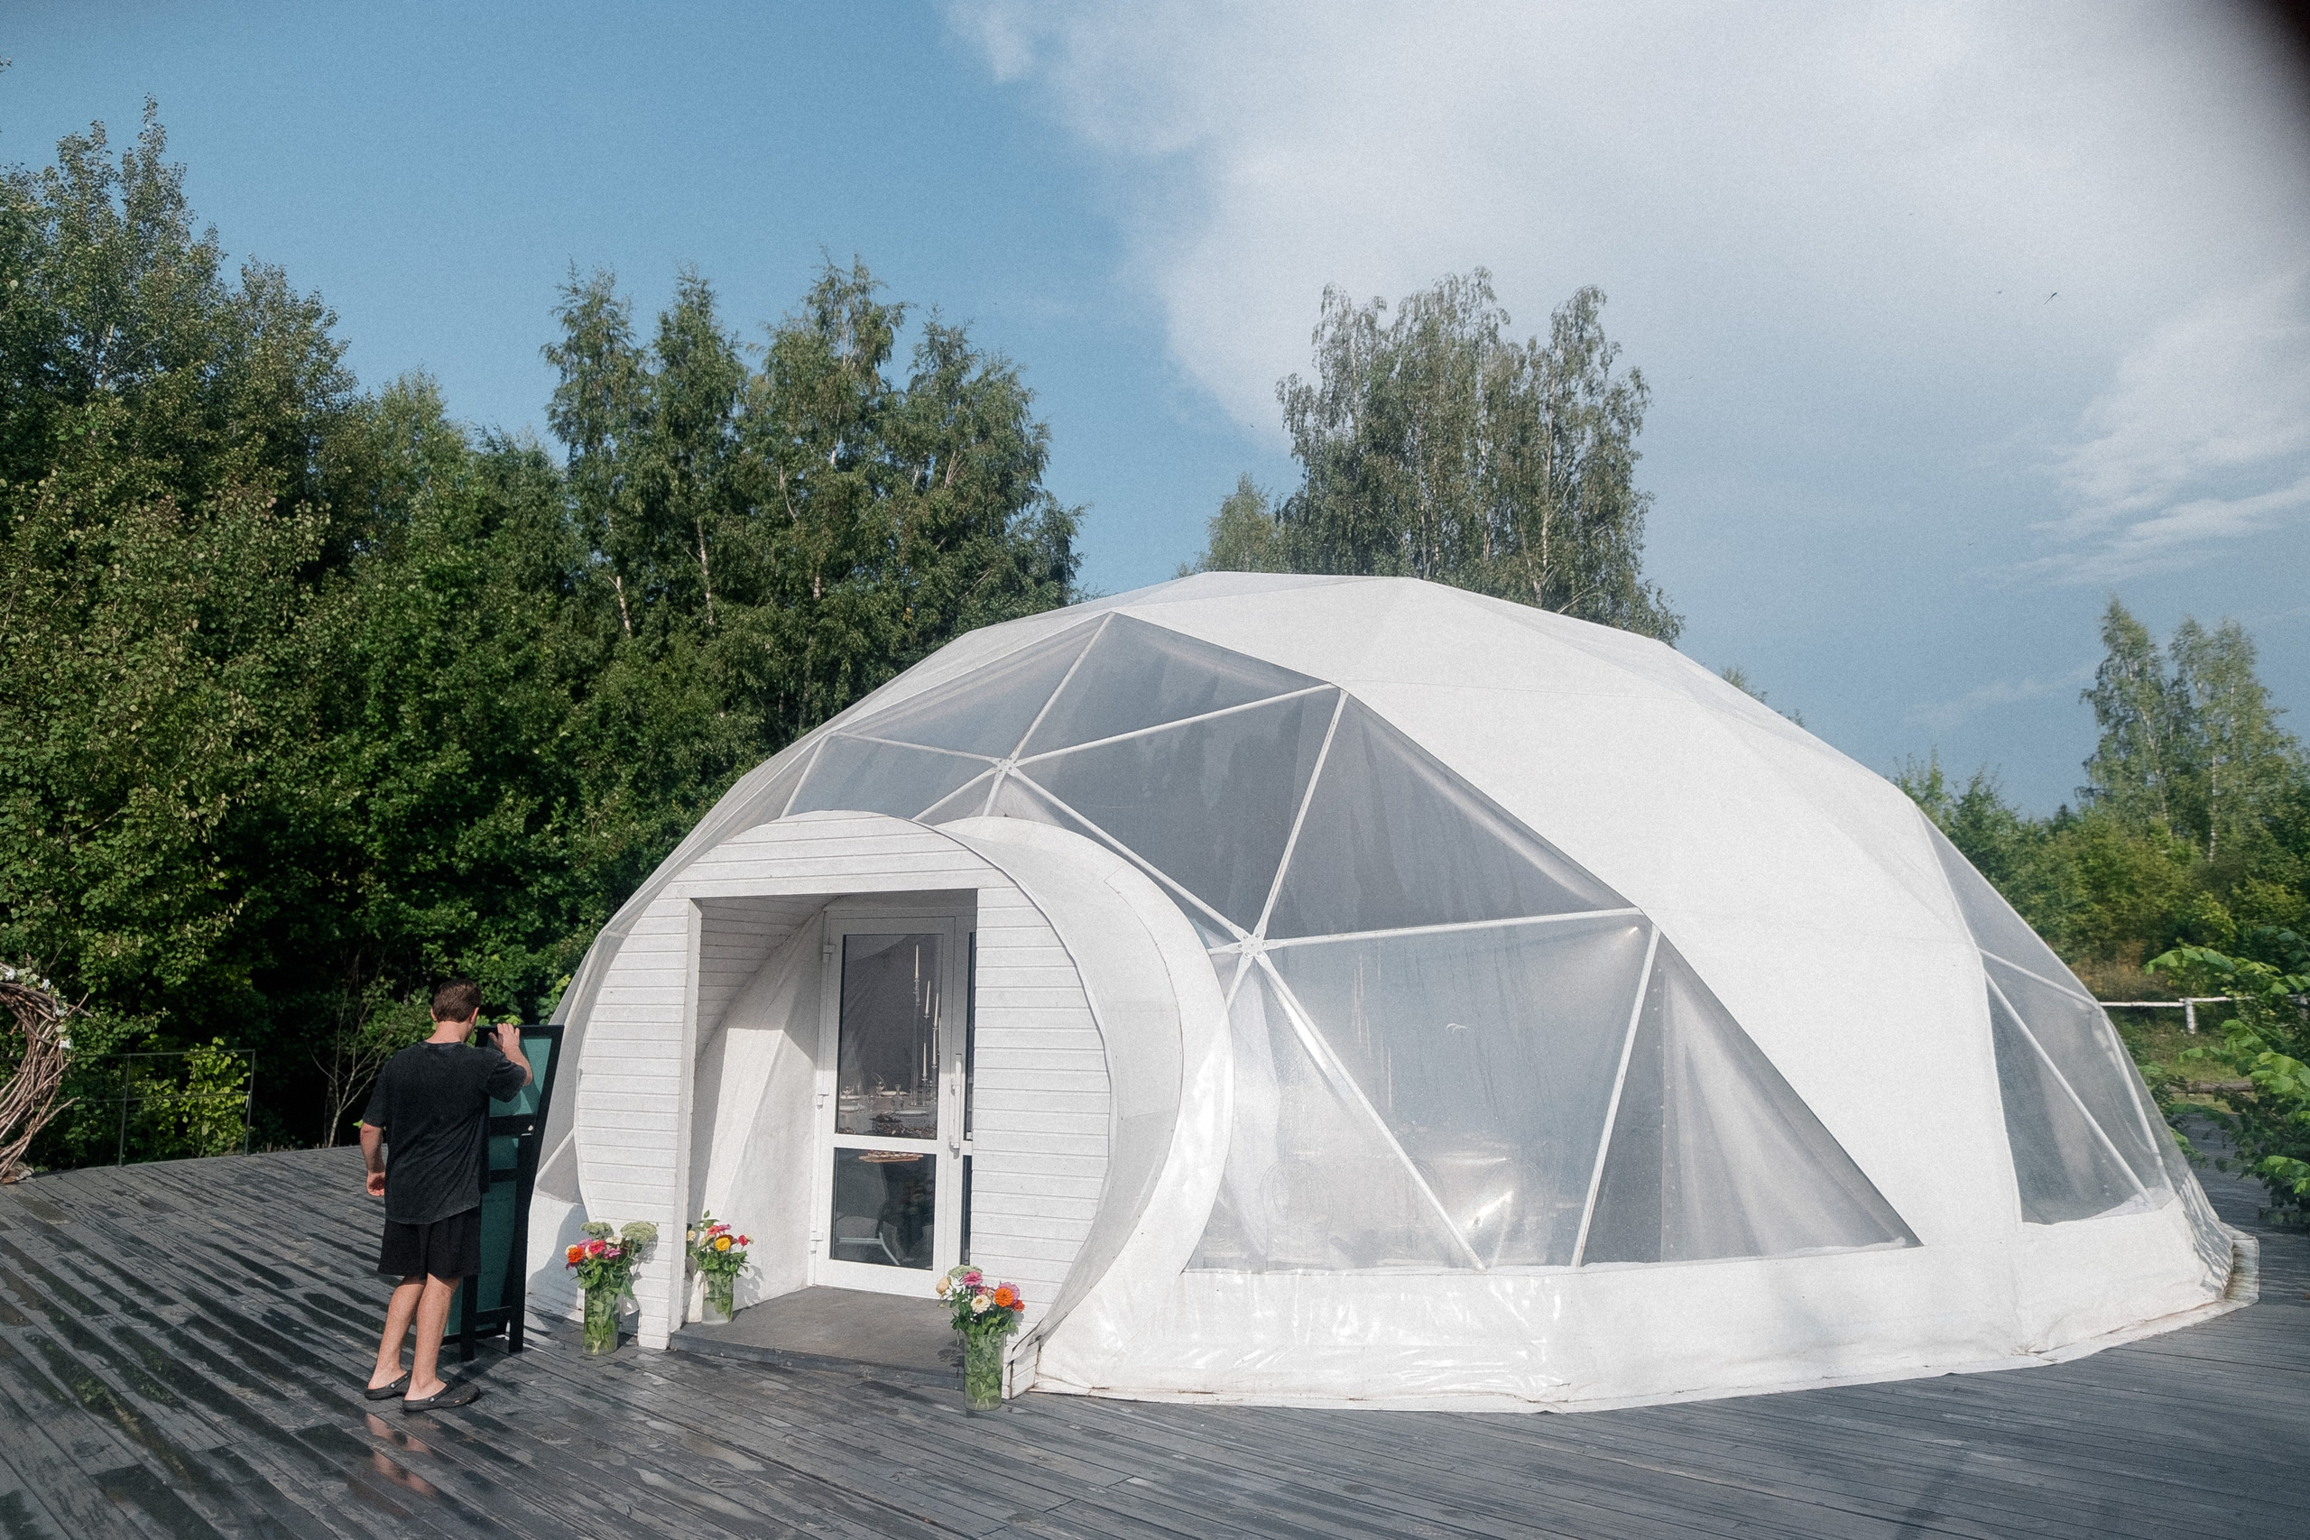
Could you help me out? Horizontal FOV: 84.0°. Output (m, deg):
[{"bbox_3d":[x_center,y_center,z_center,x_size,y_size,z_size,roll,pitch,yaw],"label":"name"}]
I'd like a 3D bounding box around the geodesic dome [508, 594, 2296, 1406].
[{"bbox_3d":[1.184,1.023,12.522,14.000,5.470,14.000,-4,-10,23],"label":"geodesic dome"}]

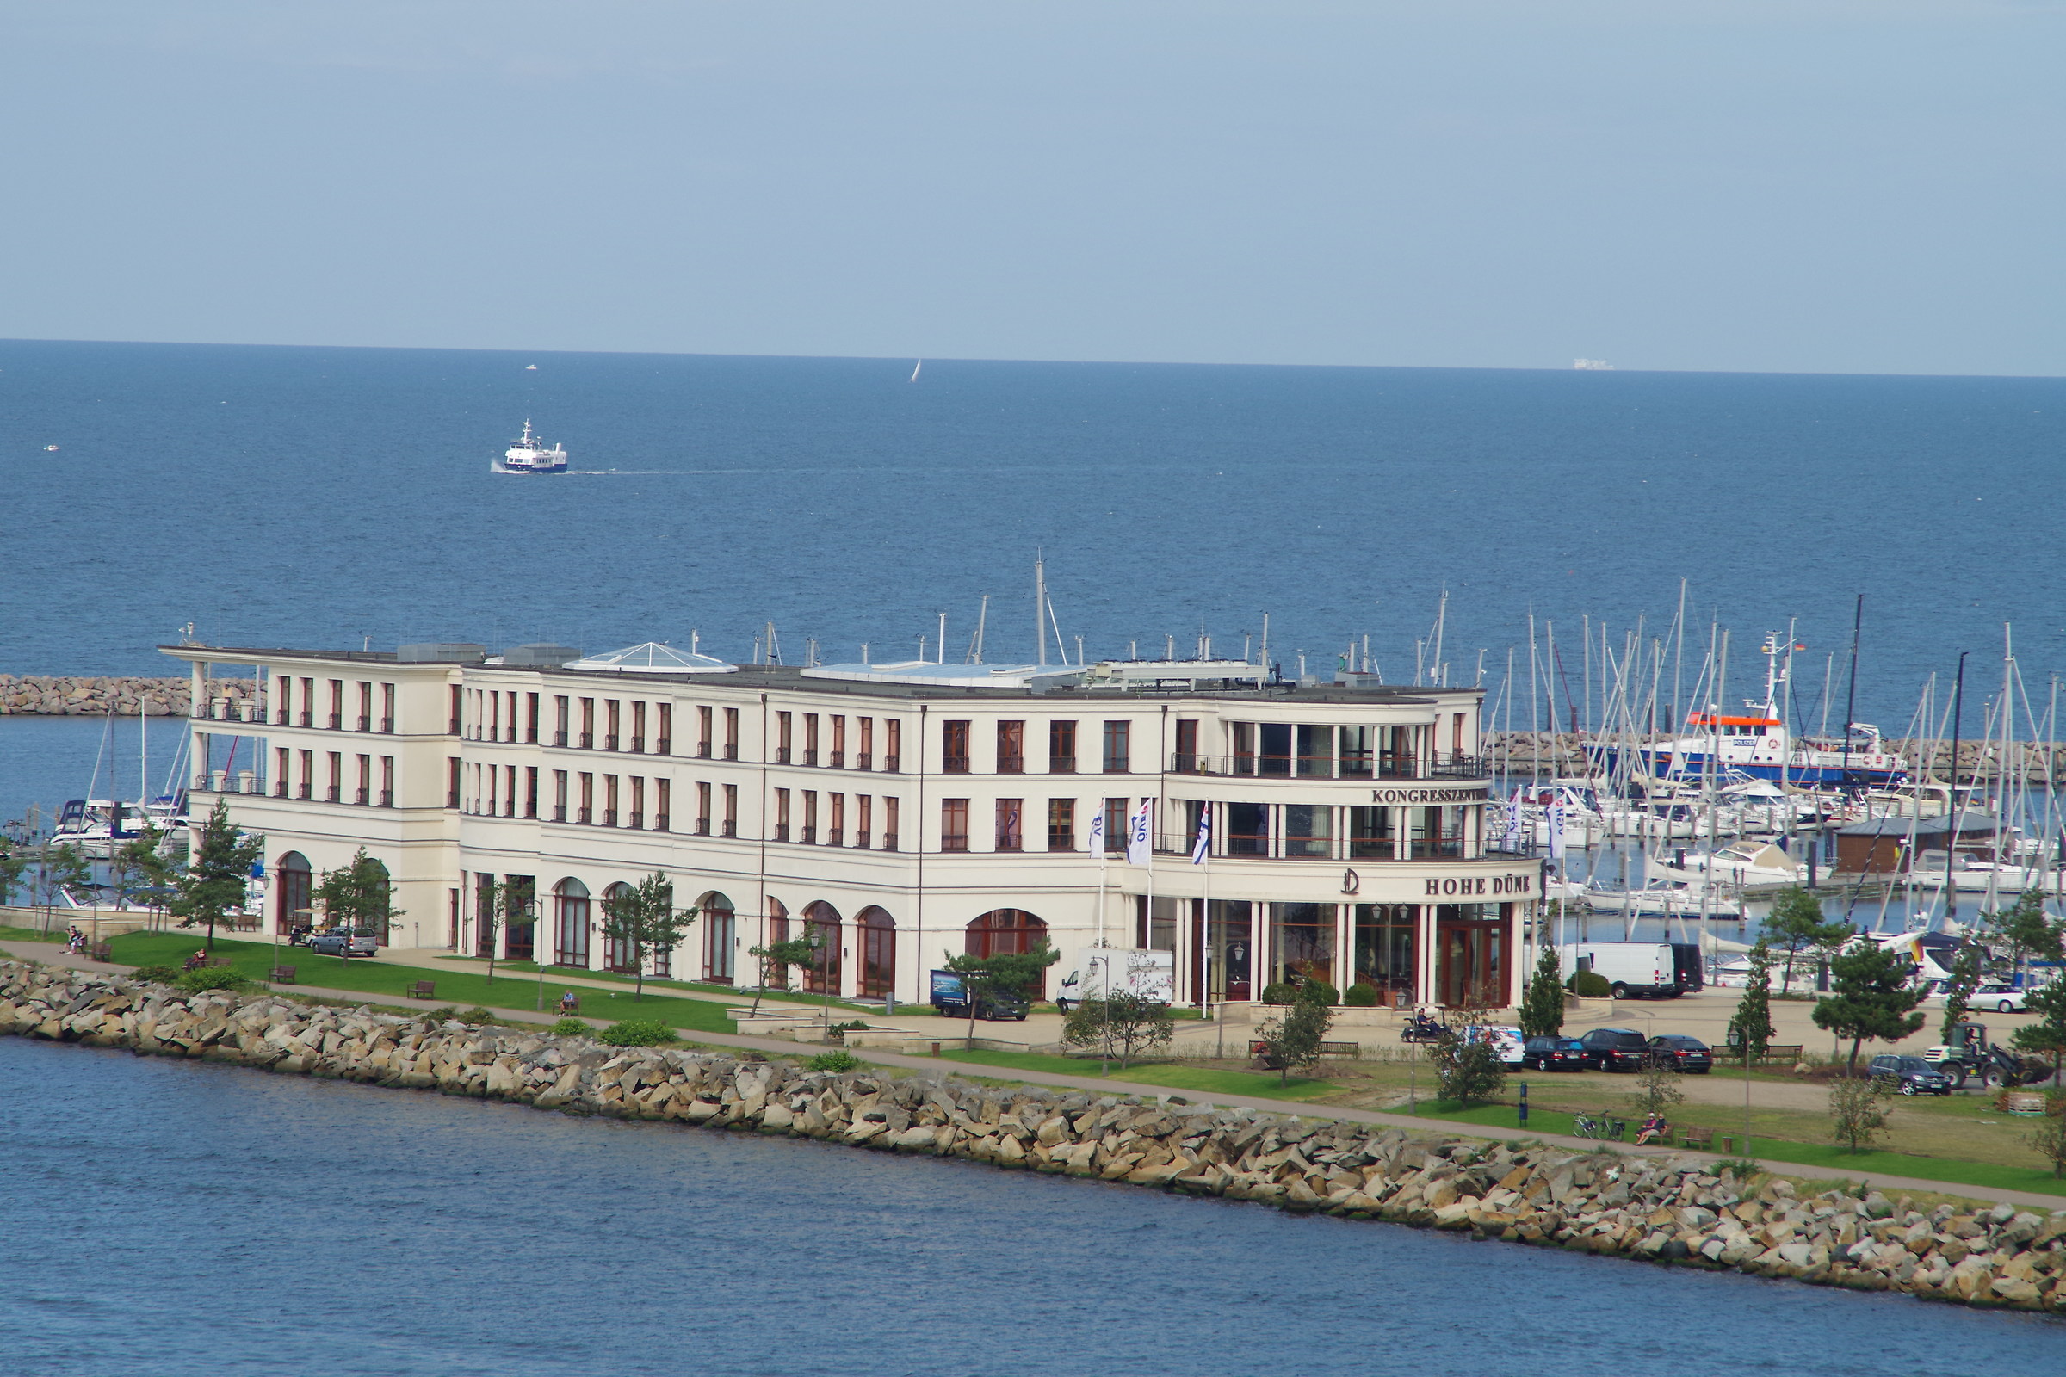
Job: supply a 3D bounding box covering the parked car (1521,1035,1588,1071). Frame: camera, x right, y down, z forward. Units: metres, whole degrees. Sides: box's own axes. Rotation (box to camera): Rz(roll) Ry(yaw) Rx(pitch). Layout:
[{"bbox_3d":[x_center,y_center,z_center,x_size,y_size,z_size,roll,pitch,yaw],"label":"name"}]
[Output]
[{"bbox_3d":[23.749,16.581,527.371,1.780,1.460,4.620,0,2,-21],"label":"parked car"}]

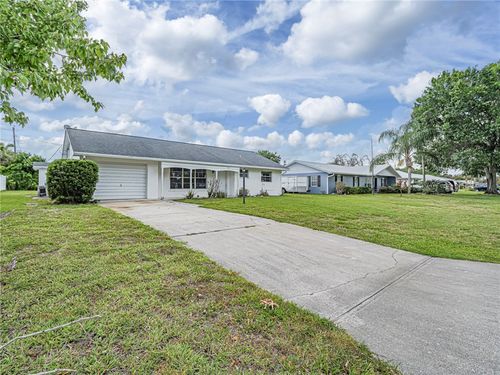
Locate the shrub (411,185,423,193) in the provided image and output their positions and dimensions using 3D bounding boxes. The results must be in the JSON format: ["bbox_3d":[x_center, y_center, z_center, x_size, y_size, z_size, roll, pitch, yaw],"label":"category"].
[{"bbox_3d":[27.738,0.283,38.500,2.100,1.300,1.700,0,0,-42],"label":"shrub"}]

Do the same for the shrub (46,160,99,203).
[{"bbox_3d":[-8.164,-0.284,10.600,1.950,2.030,1.900,0,0,-42],"label":"shrub"}]

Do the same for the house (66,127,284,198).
[{"bbox_3d":[-5.399,-1.496,19.773,16.130,4.510,8.150,0,0,-42],"label":"house"}]

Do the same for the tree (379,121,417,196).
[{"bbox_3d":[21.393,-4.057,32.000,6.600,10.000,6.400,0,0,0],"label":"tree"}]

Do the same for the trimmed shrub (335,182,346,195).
[{"bbox_3d":[11.122,0.147,28.400,1.350,1.460,1.300,0,0,-42],"label":"trimmed shrub"}]

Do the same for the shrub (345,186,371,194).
[{"bbox_3d":[14.513,0.432,31.200,5.000,1.050,1.300,0,0,-42],"label":"shrub"}]

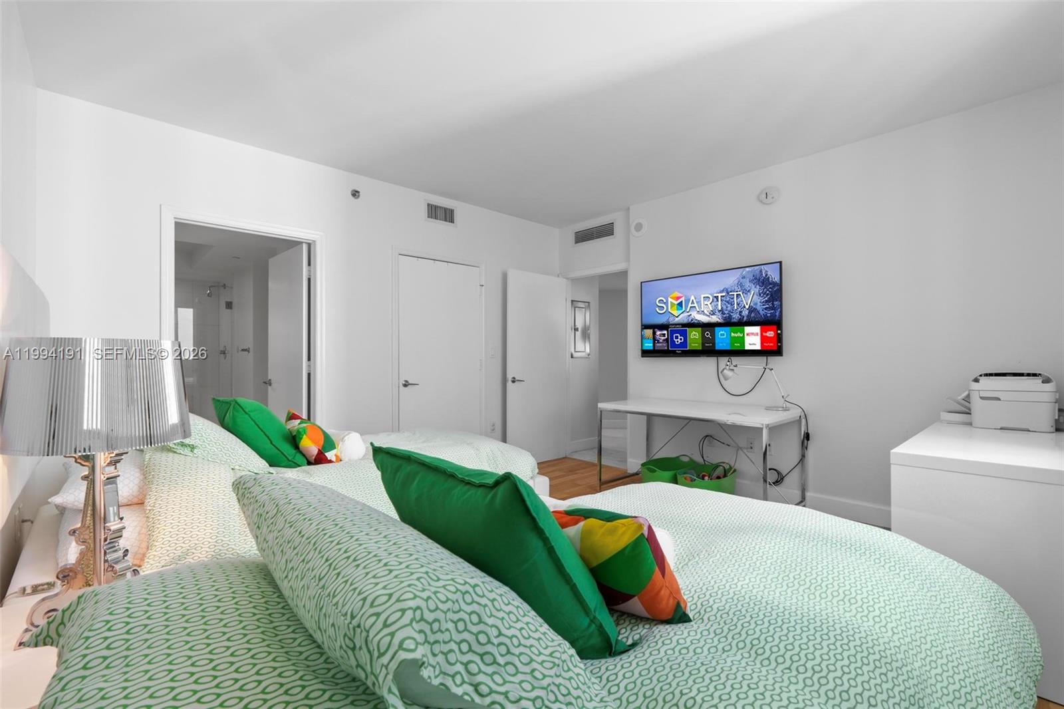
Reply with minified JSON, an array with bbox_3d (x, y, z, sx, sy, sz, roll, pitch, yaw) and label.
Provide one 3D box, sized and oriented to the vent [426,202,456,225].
[{"bbox_3d":[-0.842,-1.309,4.122,0.320,0.180,0.025,0,0,-42],"label":"vent"}]

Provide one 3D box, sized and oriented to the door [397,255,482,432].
[{"bbox_3d":[-0.842,0.150,4.147,0.850,2.030,0.045,0,0,-42],"label":"door"}]

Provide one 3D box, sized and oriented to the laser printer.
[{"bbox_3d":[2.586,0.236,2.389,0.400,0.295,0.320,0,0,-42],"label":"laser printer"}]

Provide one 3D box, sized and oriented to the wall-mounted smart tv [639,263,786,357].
[{"bbox_3d":[1.480,-0.340,3.830,0.060,0.715,1.240,0,0,-42],"label":"wall-mounted smart tv"}]

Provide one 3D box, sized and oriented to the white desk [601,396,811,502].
[{"bbox_3d":[1.295,0.794,3.533,0.730,0.755,1.360,0,0,-42],"label":"white desk"}]

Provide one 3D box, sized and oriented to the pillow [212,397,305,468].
[{"bbox_3d":[-1.371,0.374,2.203,0.450,0.450,0.170,0,40,45],"label":"pillow"}]

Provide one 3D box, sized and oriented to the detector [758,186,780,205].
[{"bbox_3d":[1.844,-1.238,3.448,0.050,0.135,0.145,0,0,-42],"label":"detector"}]

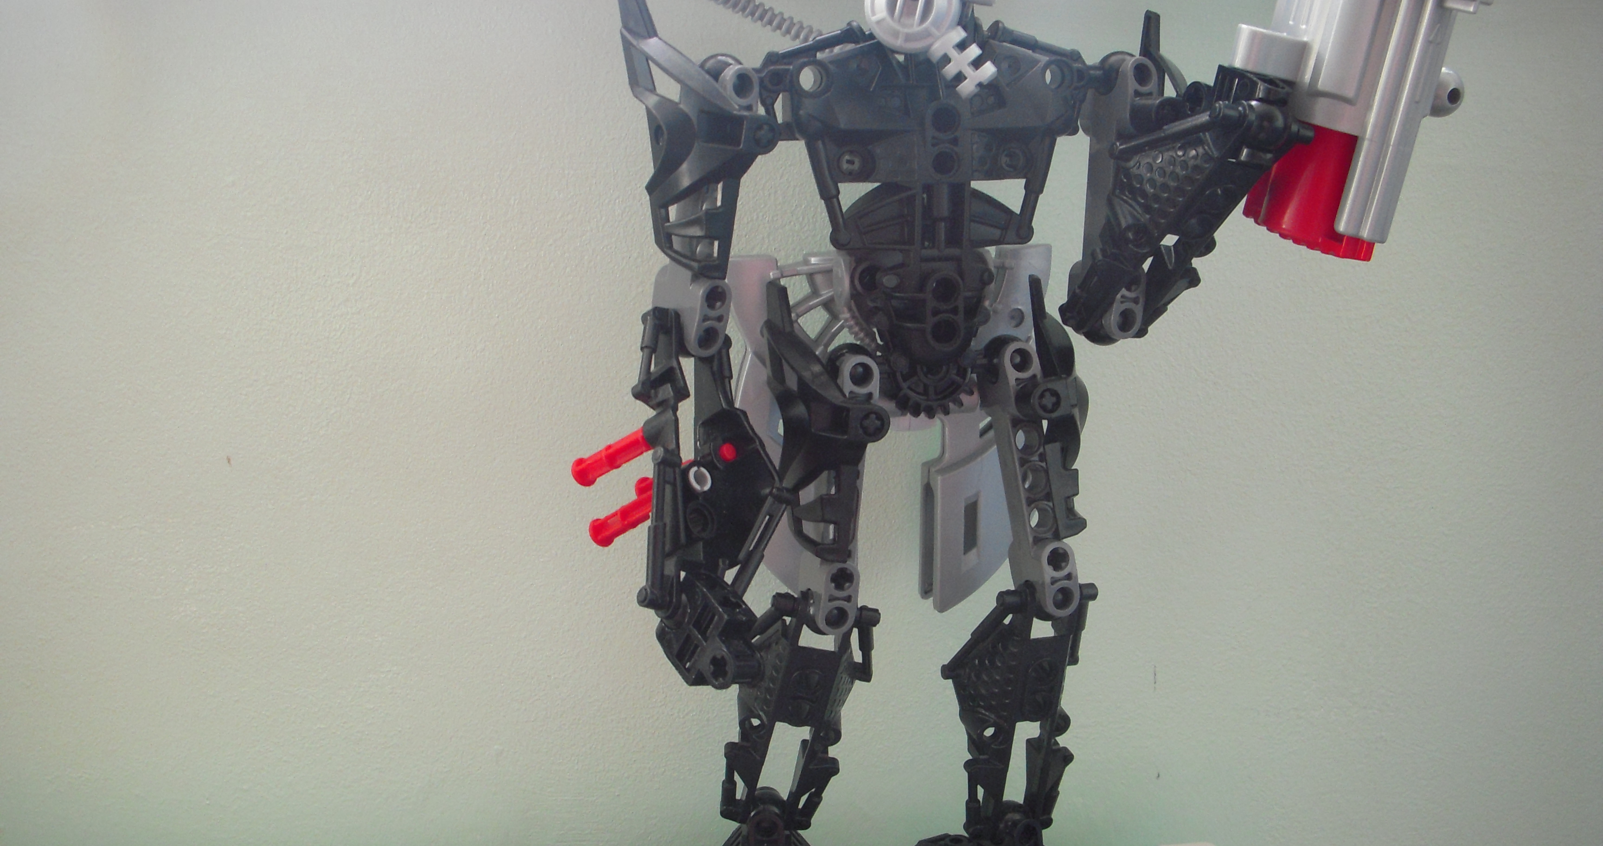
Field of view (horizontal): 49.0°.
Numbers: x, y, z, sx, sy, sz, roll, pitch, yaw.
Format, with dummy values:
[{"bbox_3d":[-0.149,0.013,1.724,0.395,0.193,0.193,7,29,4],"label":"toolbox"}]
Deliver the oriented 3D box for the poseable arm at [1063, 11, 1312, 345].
[{"bbox_3d":[0.071,-0.046,0.331,0.043,0.060,0.043,-1,13,-6],"label":"poseable arm"}]

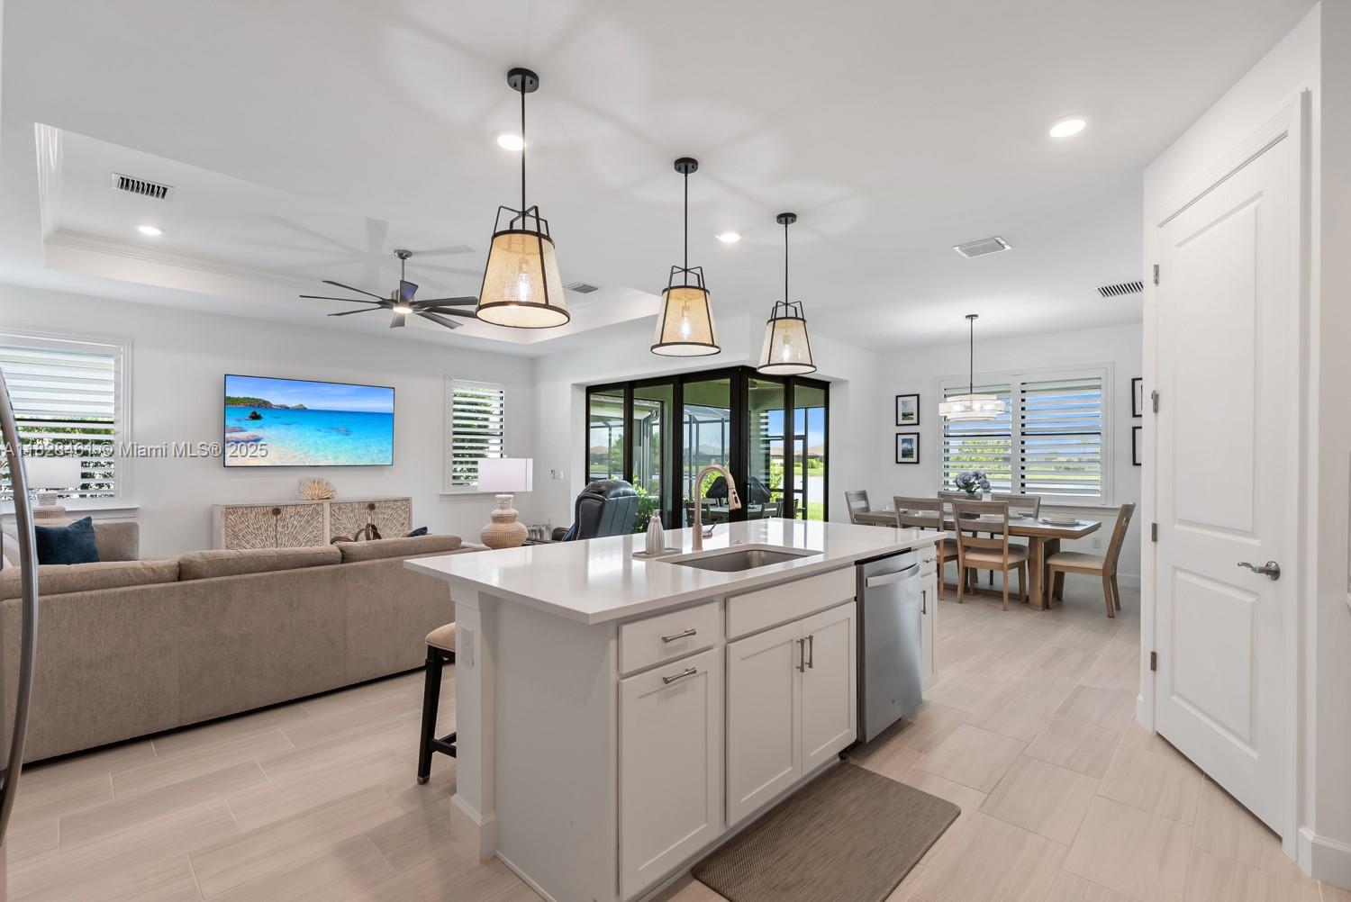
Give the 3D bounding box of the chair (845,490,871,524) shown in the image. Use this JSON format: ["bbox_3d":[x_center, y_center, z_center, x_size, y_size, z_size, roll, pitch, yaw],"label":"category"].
[{"bbox_3d":[2.225,0.909,6.472,0.600,0.950,0.470,0,-1,44],"label":"chair"}]

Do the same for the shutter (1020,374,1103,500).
[{"bbox_3d":[4.343,-0.156,6.812,0.861,1.433,0.060,0,-1,45],"label":"shutter"}]

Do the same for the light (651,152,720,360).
[{"bbox_3d":[0.054,-0.952,2.934,0.345,0.918,0.345,0,-1,0],"label":"light"}]

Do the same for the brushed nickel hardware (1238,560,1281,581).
[{"bbox_3d":[2.069,0.419,2.137,0.064,0.070,0.140,0,-1,16],"label":"brushed nickel hardware"}]

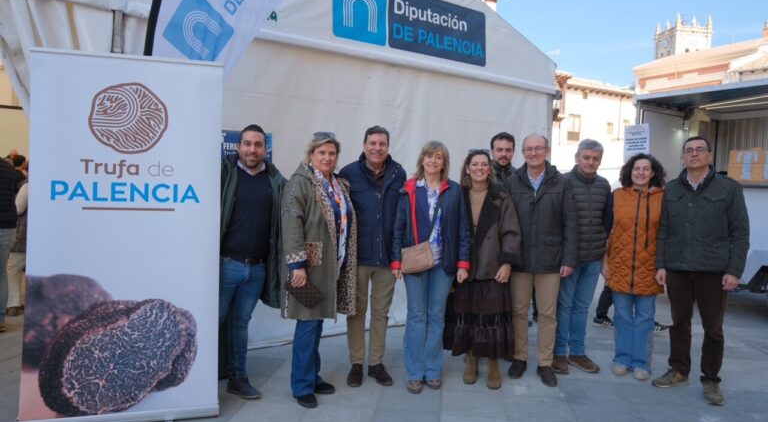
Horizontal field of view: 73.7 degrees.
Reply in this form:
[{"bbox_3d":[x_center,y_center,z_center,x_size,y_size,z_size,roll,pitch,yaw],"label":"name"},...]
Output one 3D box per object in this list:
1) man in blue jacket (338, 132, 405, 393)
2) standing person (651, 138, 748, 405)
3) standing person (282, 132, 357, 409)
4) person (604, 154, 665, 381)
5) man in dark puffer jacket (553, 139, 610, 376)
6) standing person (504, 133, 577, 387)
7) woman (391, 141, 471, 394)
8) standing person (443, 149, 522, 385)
[{"bbox_3d":[-0.059,0.298,3.583,0.560,1.780,0.360,1,2,-5],"label":"man in blue jacket"},{"bbox_3d":[2.174,0.372,3.506,0.590,1.760,0.400,3,2,38],"label":"standing person"},{"bbox_3d":[-0.405,0.347,3.264,0.510,1.680,0.420,1,2,-30],"label":"standing person"},{"bbox_3d":[1.910,0.400,3.889,0.490,1.670,0.340,2,2,22],"label":"person"},{"bbox_3d":[1.552,0.338,3.962,0.530,1.770,0.340,2,2,18],"label":"man in dark puffer jacket"},{"bbox_3d":[1.140,0.332,3.730,0.550,1.770,0.370,2,2,20],"label":"standing person"},{"bbox_3d":[0.320,0.360,3.522,0.540,1.680,0.350,2,2,0],"label":"woman"},{"bbox_3d":[0.697,0.383,3.622,0.540,1.650,0.370,2,2,14],"label":"standing person"}]

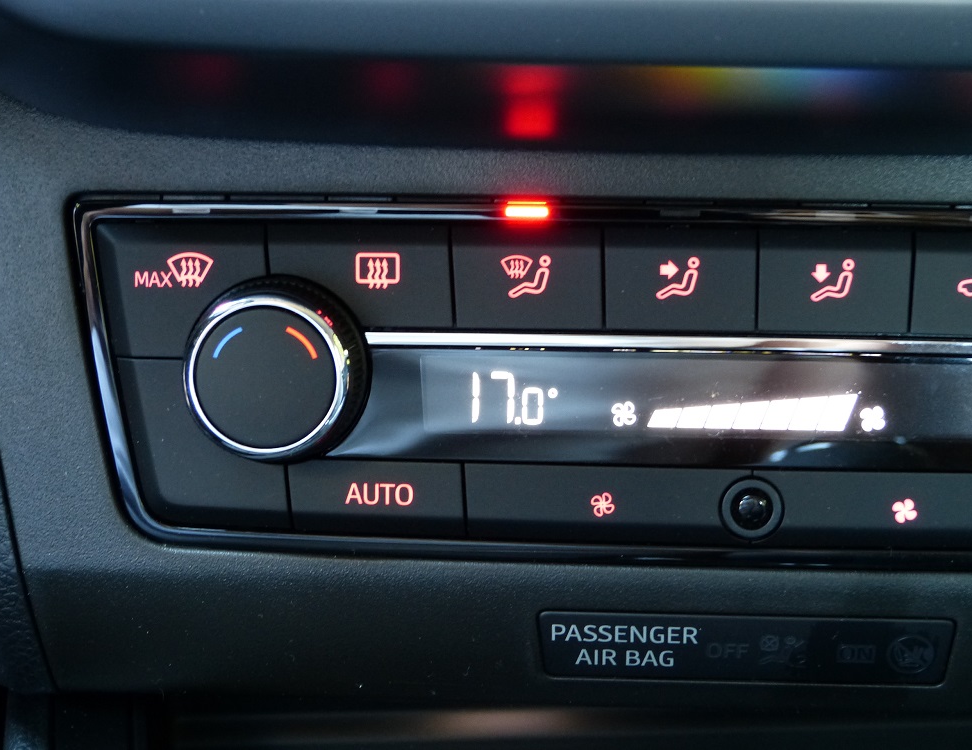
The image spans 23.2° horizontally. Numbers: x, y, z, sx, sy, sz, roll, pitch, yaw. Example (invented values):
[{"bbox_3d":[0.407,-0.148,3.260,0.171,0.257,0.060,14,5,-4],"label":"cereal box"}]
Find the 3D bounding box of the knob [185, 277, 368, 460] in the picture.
[{"bbox_3d":[-0.035,0.000,0.387,0.030,0.030,0.014,1,6,3],"label":"knob"}]

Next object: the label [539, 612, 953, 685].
[{"bbox_3d":[0.044,0.046,0.400,0.070,0.014,0.002,1,33,2],"label":"label"}]

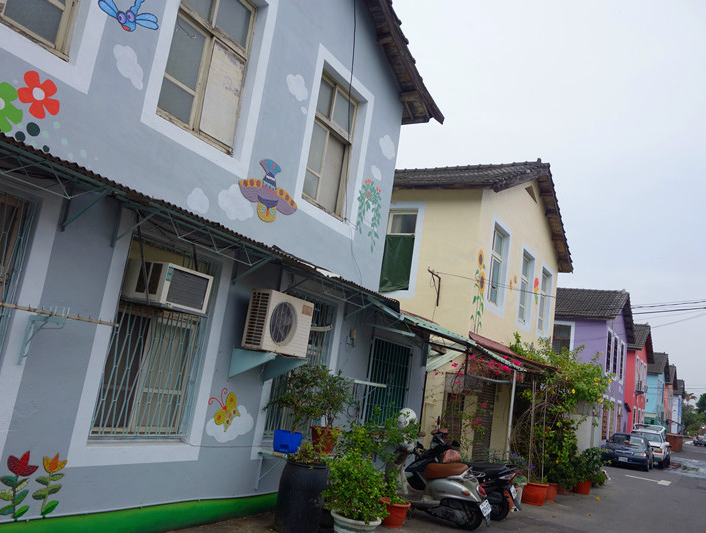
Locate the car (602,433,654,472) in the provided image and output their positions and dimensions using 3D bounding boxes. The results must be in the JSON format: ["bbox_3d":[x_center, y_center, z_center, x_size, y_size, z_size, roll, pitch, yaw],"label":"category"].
[{"bbox_3d":[11.417,7.542,25.603,1.690,1.360,4.300,1,-13,31],"label":"car"}]

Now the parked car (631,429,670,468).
[{"bbox_3d":[13.766,8.533,29.374,1.680,1.460,4.300,1,-13,31],"label":"parked car"}]

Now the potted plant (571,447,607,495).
[{"bbox_3d":[5.312,4.627,14.058,0.720,1.000,0.720,1,-13,31],"label":"potted plant"}]

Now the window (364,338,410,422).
[{"bbox_3d":[0.571,1.913,10.110,0.100,1.320,1.400,1,-13,31],"label":"window"}]

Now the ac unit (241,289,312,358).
[{"bbox_3d":[-0.796,0.636,6.851,0.280,0.610,0.800,1,-13,31],"label":"ac unit"}]

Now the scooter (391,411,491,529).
[{"bbox_3d":[1.153,2.861,8.500,1.730,1.140,0.660,-3,-16,43],"label":"scooter"}]

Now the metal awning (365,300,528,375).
[{"bbox_3d":[1.924,1.435,11.720,0.950,0.400,6.100,1,-13,31],"label":"metal awning"}]

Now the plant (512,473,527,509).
[{"bbox_3d":[2.897,3.881,10.838,0.280,0.540,0.280,1,-13,31],"label":"plant"}]

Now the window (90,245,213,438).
[{"bbox_3d":[-1.883,0.722,6.019,0.130,1.780,1.220,1,-13,31],"label":"window"}]

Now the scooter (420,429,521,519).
[{"bbox_3d":[1.690,3.170,9.584,1.820,1.150,0.700,1,-13,31],"label":"scooter"}]

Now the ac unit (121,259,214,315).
[{"bbox_3d":[-1.732,0.205,5.727,0.600,0.354,0.549,1,-13,31],"label":"ac unit"}]

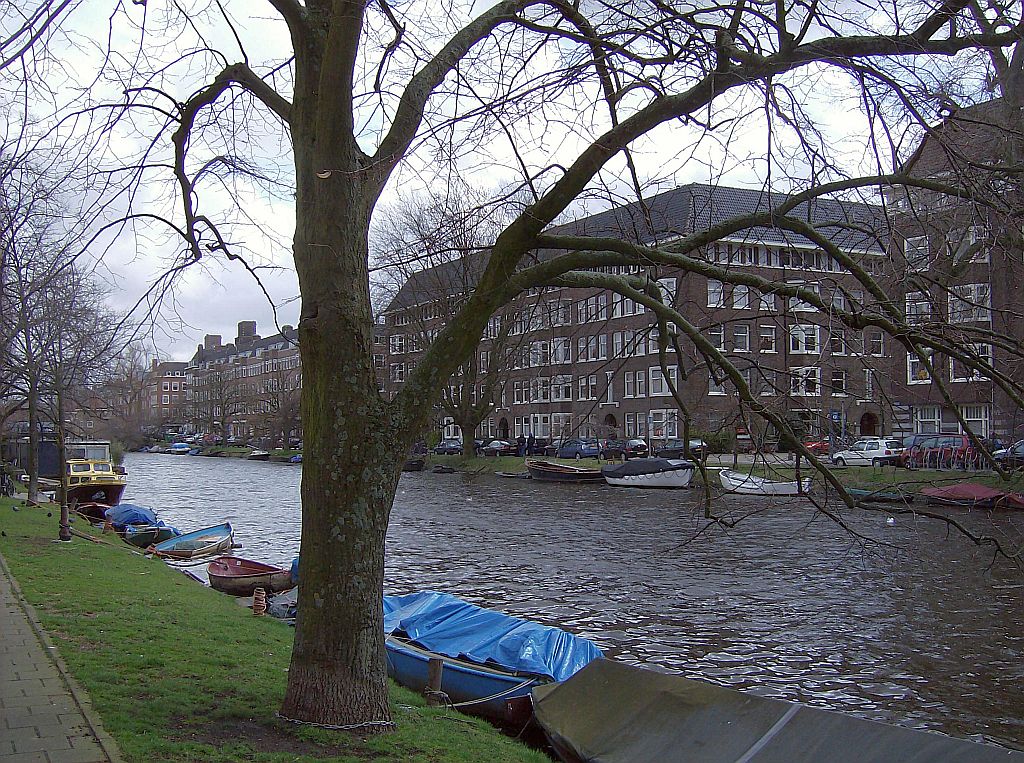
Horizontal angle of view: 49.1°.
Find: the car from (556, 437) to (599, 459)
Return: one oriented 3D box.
[{"bbox_3d":[5.100,4.980,83.500,1.740,1.480,4.300,2,-3,-30],"label":"car"}]

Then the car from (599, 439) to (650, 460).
[{"bbox_3d":[8.117,4.801,79.500,1.700,1.440,4.000,2,-3,-30],"label":"car"}]

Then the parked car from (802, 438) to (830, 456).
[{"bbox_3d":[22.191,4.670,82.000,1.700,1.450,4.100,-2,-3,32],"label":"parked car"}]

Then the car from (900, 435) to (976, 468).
[{"bbox_3d":[21.546,3.497,56.000,1.760,1.680,4.350,2,-3,-30],"label":"car"}]

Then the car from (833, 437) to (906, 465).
[{"bbox_3d":[19.126,3.827,60.000,1.700,1.420,4.000,2,-3,-30],"label":"car"}]

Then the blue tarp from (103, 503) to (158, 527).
[{"bbox_3d":[-10.009,3.512,29.500,1.200,0.550,2.100,2,-3,-29],"label":"blue tarp"}]

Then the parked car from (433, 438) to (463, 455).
[{"bbox_3d":[-5.860,6.159,106.000,1.620,1.410,3.750,2,-3,-28],"label":"parked car"}]

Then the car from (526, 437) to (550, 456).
[{"bbox_3d":[2.434,5.295,89.500,1.710,1.450,4.200,2,-3,-29],"label":"car"}]

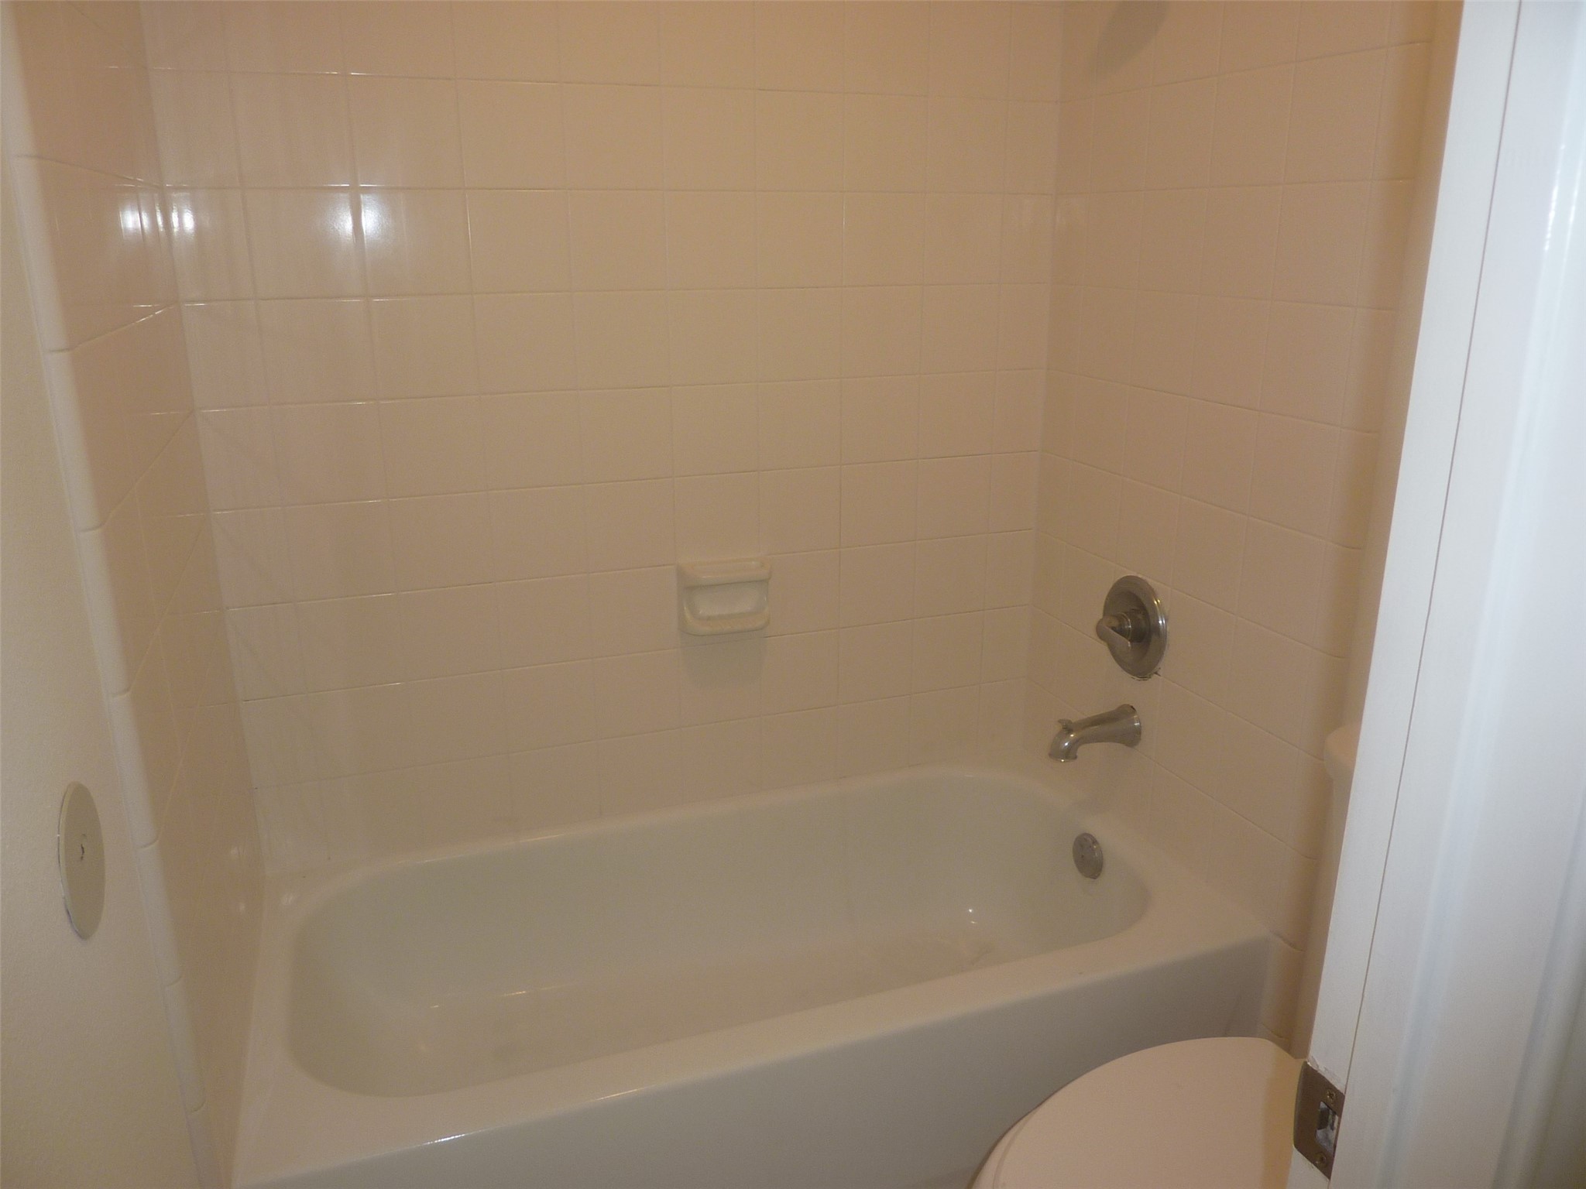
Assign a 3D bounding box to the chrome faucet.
[{"bbox_3d":[0.520,0.239,1.990,0.156,0.074,0.073,-6,18,-19],"label":"chrome faucet"}]

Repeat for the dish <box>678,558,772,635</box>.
[{"bbox_3d":[-0.120,0.007,2.028,0.156,0.120,0.057,-6,18,-19],"label":"dish"}]

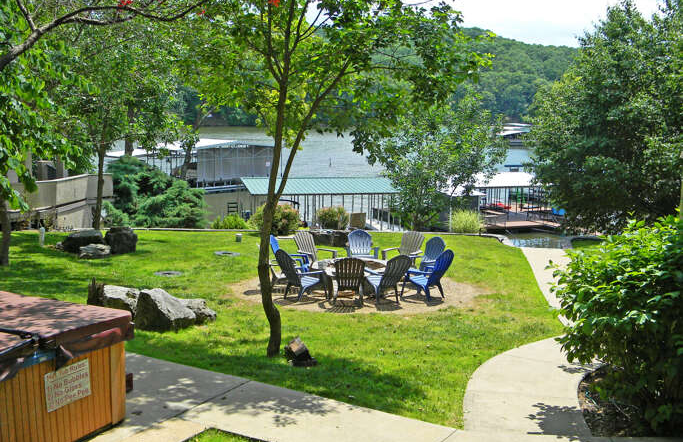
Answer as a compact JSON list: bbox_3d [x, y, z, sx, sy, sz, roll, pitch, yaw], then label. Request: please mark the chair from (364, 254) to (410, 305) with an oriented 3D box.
[{"bbox_3d":[0.860,1.021,15.128,0.750,0.920,0.820,-5,10,-33],"label":"chair"}]

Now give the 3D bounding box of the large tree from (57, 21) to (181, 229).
[{"bbox_3d":[-7.169,-3.070,26.000,4.100,6.800,4.000,1,8,0],"label":"large tree"}]

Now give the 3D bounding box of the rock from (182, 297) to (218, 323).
[{"bbox_3d":[-2.369,1.491,13.400,0.620,0.360,0.550,1,8,0],"label":"rock"}]

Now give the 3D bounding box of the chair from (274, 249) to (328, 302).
[{"bbox_3d":[-0.760,0.995,15.228,0.820,0.920,0.750,-5,10,-35],"label":"chair"}]

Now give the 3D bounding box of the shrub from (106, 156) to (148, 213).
[{"bbox_3d":[-7.848,-1.234,29.800,1.700,2.300,1.700,1,8,0],"label":"shrub"}]

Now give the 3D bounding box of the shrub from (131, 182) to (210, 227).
[{"bbox_3d":[-6.047,-0.583,28.600,2.600,1.650,2.200,1,8,0],"label":"shrub"}]

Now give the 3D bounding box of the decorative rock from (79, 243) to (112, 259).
[{"bbox_3d":[-6.149,0.737,20.169,0.790,0.340,0.520,-1,8,-6],"label":"decorative rock"}]

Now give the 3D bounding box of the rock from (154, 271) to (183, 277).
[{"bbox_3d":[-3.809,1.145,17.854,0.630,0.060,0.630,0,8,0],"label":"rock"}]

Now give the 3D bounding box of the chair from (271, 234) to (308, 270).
[{"bbox_3d":[-1.162,0.785,17.052,0.870,0.960,0.750,2,8,11],"label":"chair"}]

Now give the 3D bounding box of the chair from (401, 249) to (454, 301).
[{"bbox_3d":[1.596,0.988,15.299,0.870,0.960,0.750,7,10,39],"label":"chair"}]

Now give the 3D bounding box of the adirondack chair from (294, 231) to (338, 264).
[{"bbox_3d":[-0.581,0.746,17.437,0.750,0.950,0.860,-7,10,-39],"label":"adirondack chair"}]

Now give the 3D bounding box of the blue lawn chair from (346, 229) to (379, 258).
[{"bbox_3d":[0.483,0.703,17.762,0.750,0.960,0.870,0,8,3],"label":"blue lawn chair"}]

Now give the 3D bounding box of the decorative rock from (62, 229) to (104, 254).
[{"bbox_3d":[-6.922,0.550,21.700,1.120,0.520,0.850,1,8,0],"label":"decorative rock"}]

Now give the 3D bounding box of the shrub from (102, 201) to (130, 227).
[{"bbox_3d":[-7.508,-0.287,26.932,0.950,0.920,0.900,0,8,0],"label":"shrub"}]

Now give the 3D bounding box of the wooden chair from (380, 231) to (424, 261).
[{"bbox_3d":[1.463,0.719,18.377,0.750,0.920,0.820,7,10,40],"label":"wooden chair"}]

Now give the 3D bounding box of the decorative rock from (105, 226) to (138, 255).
[{"bbox_3d":[-5.693,0.473,20.883,0.820,0.700,0.700,-1,8,-8],"label":"decorative rock"}]

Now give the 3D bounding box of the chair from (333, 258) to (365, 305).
[{"bbox_3d":[0.123,1.052,14.788,0.720,0.950,0.860,0,8,-1],"label":"chair"}]

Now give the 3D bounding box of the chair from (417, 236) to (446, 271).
[{"bbox_3d":[1.922,0.799,17.580,0.820,0.920,0.750,-5,10,-37],"label":"chair"}]

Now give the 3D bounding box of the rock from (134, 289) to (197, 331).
[{"bbox_3d":[-2.796,1.414,12.850,0.970,0.580,0.780,1,8,0],"label":"rock"}]

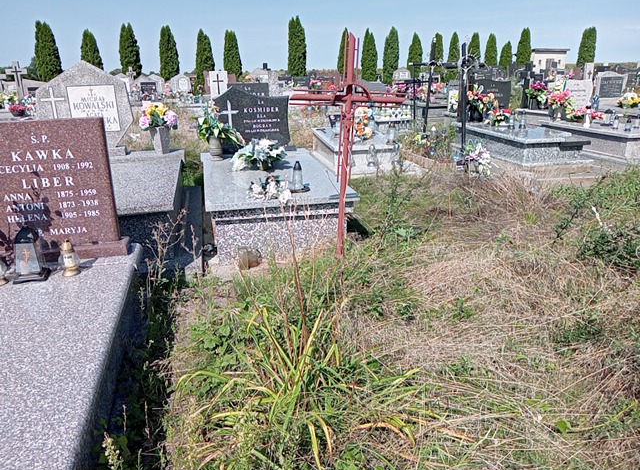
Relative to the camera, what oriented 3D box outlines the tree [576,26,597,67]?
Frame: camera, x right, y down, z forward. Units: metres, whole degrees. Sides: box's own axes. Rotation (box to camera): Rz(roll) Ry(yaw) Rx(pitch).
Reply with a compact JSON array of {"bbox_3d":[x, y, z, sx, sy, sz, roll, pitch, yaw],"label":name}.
[{"bbox_3d":[17.472,-11.696,34.033,1.300,3.742,1.300,7,19,25],"label":"tree"}]

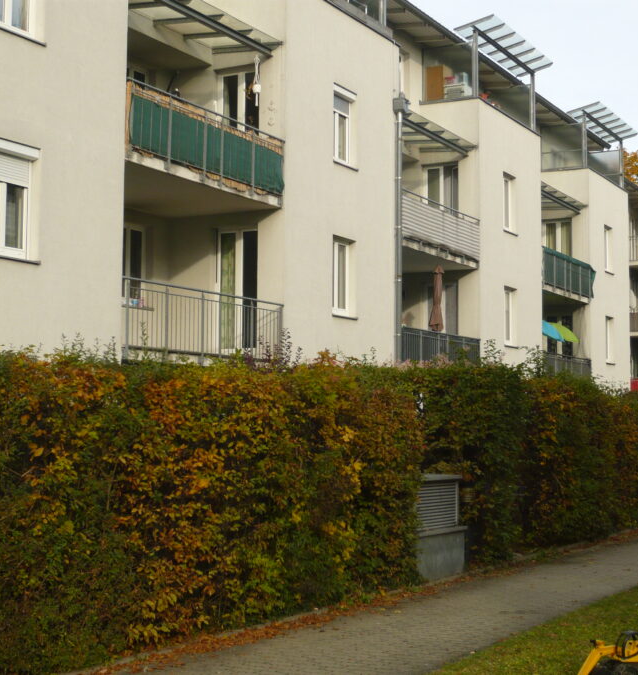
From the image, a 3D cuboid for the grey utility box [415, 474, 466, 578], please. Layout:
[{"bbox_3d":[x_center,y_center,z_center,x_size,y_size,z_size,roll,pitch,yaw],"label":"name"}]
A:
[{"bbox_3d":[1.233,2.411,15.986,0.800,1.300,1.650,-2,-5,29],"label":"grey utility box"}]

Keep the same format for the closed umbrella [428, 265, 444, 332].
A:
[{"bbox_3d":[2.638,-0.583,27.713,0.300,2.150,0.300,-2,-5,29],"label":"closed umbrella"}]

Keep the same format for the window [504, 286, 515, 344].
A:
[{"bbox_3d":[4.702,-0.497,31.009,0.160,1.470,0.940,-2,-5,29],"label":"window"}]

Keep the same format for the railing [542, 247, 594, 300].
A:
[{"bbox_3d":[6.965,-1.768,35.085,0.090,1.000,4.300,-2,-5,29],"label":"railing"}]

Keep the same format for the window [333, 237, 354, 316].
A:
[{"bbox_3d":[0.418,-1.105,23.243,0.160,1.470,0.940,-2,-5,29],"label":"window"}]

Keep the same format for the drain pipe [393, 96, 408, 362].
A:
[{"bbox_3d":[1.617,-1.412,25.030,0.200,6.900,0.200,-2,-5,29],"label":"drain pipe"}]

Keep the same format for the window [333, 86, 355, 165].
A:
[{"bbox_3d":[0.434,-3.938,23.445,0.160,1.470,0.940,-2,-5,29],"label":"window"}]

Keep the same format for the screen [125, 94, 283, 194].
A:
[{"bbox_3d":[-1.641,-2.899,19.476,0.060,0.720,4.280,-2,-5,29],"label":"screen"}]

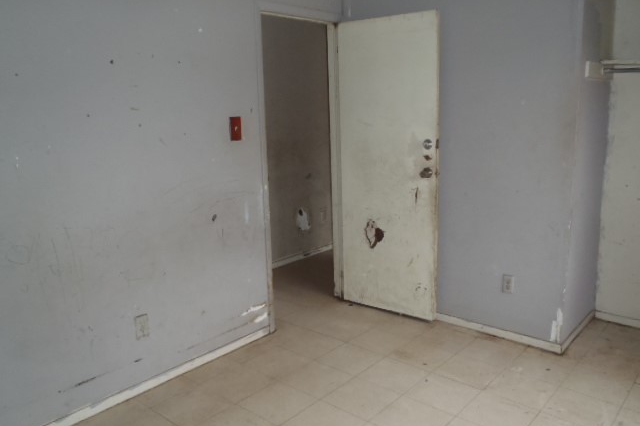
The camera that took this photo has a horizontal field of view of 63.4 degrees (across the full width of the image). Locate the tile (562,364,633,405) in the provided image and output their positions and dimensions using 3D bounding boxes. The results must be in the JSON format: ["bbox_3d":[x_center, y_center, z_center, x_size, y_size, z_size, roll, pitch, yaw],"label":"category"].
[{"bbox_3d":[1.502,0.928,2.785,0.302,0.010,0.302,9,15,40],"label":"tile"}]

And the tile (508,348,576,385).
[{"bbox_3d":[1.272,0.893,2.981,0.302,0.010,0.302,9,15,40],"label":"tile"}]

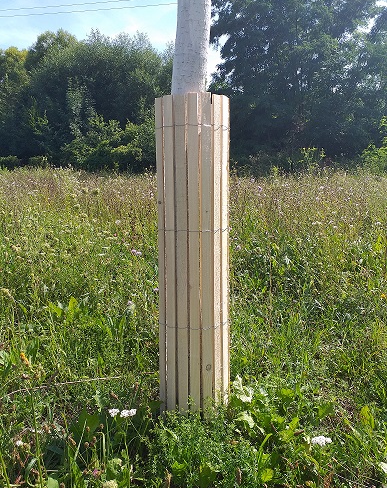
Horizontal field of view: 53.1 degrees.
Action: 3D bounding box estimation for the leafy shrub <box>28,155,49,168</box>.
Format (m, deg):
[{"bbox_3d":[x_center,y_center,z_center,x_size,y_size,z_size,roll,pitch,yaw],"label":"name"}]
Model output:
[{"bbox_3d":[-7.598,-4.005,19.000,1.000,0.750,0.950,0,11,0],"label":"leafy shrub"}]

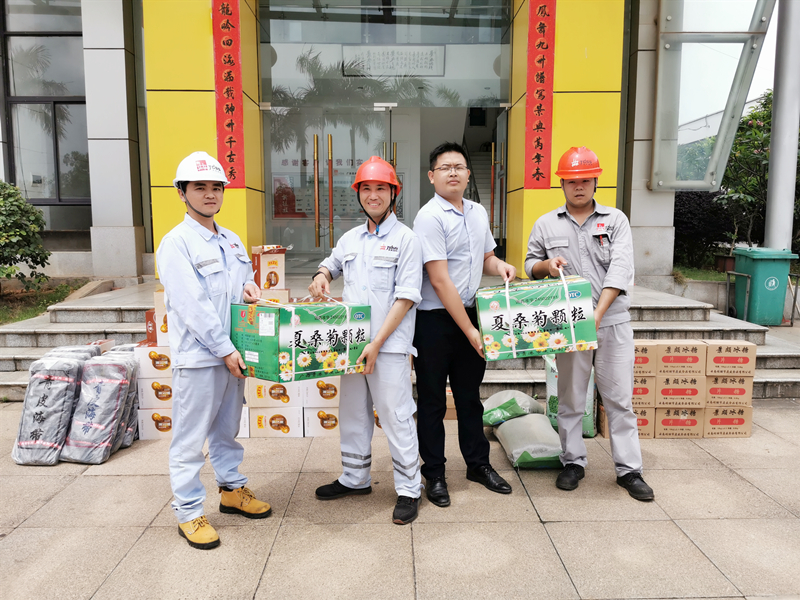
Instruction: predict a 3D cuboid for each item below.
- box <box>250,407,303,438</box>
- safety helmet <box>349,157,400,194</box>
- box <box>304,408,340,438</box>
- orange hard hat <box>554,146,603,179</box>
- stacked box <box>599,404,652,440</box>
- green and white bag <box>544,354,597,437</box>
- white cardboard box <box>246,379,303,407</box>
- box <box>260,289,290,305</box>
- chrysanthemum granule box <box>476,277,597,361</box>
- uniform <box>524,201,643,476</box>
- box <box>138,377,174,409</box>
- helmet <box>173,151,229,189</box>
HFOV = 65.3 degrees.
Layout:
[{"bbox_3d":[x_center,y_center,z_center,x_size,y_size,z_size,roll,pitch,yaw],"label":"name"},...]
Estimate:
[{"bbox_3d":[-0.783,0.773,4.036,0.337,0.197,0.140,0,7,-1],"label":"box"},{"bbox_3d":[-0.106,-0.561,2.821,0.230,0.160,0.285,4,-2,9],"label":"safety helmet"},{"bbox_3d":[-0.434,0.771,4.041,0.337,0.197,0.140,0,7,-1],"label":"box"},{"bbox_3d":[0.871,-0.671,3.044,0.230,0.158,0.285,-3,14,12],"label":"orange hard hat"},{"bbox_3d":[1.467,0.776,4.083,0.310,0.205,0.195,0,7,-1],"label":"stacked box"},{"bbox_3d":[1.108,0.605,4.066,0.330,0.550,0.140,1,7,13],"label":"green and white bag"},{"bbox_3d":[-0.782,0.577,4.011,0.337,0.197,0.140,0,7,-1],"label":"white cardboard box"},{"bbox_3d":[-0.794,0.108,4.003,0.197,0.337,0.140,0,7,-1],"label":"box"},{"bbox_3d":[0.612,0.075,2.831,0.473,0.282,0.339,-8,6,9],"label":"chrysanthemum granule box"},{"bbox_3d":[0.914,0.214,3.120,0.580,1.410,0.380,1,7,8],"label":"uniform"},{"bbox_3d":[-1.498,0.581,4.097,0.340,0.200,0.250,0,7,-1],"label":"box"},{"bbox_3d":[-0.840,-0.552,2.639,0.230,0.160,0.285,-6,5,-39],"label":"helmet"}]

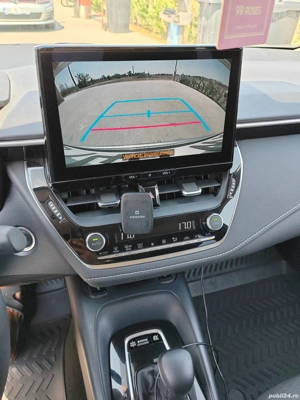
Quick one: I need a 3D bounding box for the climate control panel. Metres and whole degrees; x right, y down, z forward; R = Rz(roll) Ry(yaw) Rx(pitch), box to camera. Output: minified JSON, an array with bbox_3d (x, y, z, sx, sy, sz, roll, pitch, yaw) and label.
[{"bbox_3d":[0.003,0.053,0.460,0.230,0.054,0.025,-8,0,-16],"label":"climate control panel"}]

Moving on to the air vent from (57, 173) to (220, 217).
[{"bbox_3d":[-0.007,-0.017,0.471,0.252,0.047,0.032,-8,26,-16],"label":"air vent"}]

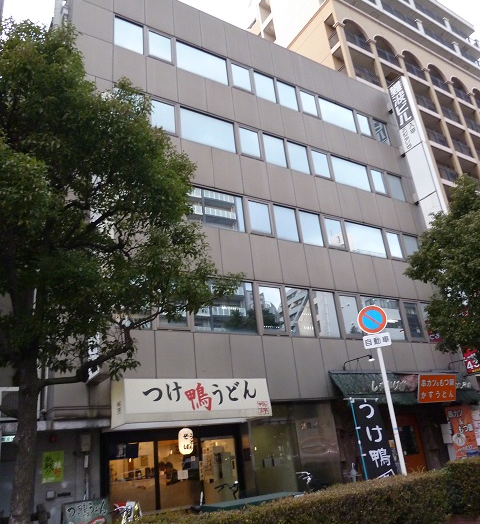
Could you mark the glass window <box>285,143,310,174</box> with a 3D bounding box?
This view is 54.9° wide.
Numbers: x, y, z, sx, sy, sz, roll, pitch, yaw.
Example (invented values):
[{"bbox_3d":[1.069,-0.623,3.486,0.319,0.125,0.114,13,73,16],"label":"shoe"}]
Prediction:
[{"bbox_3d":[2.595,-4.552,20.192,1.100,1.455,0.100,8,-26,-31],"label":"glass window"}]

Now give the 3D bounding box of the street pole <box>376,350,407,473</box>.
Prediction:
[{"bbox_3d":[2.900,3.140,8.594,0.080,3.176,0.080,8,-27,-31],"label":"street pole"}]

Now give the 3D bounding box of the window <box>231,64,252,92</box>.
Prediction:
[{"bbox_3d":[0.051,-7.682,19.376,0.899,1.264,0.120,8,-27,-31],"label":"window"}]

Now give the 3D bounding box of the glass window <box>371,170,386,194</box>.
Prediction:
[{"bbox_3d":[6.551,-3.753,21.864,0.748,1.173,0.120,8,-27,-31],"label":"glass window"}]

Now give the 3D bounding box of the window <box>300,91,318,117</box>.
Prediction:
[{"bbox_3d":[3.191,-7.245,21.295,0.910,1.223,0.120,8,-27,-31],"label":"window"}]

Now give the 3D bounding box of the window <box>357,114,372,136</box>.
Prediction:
[{"bbox_3d":[6.240,-6.785,23.044,0.787,1.214,0.120,8,-27,-31],"label":"window"}]

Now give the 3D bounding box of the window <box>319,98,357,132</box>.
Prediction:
[{"bbox_3d":[4.909,-7.301,23.063,2.308,1.468,0.100,8,-26,-31],"label":"window"}]

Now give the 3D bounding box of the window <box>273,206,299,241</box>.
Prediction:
[{"bbox_3d":[1.852,-1.497,18.227,1.090,1.488,0.100,8,-26,-31],"label":"window"}]

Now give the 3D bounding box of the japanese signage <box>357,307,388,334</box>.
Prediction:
[{"bbox_3d":[2.806,1.222,9.810,0.600,0.600,0.030,-14,-23,18],"label":"japanese signage"}]

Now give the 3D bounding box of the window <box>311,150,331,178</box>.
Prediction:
[{"bbox_3d":[3.672,-4.381,20.831,0.932,1.314,0.100,8,-26,-31],"label":"window"}]

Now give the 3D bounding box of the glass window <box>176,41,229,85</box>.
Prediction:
[{"bbox_3d":[-1.524,-8.233,19.195,2.393,1.478,0.100,8,-26,-31],"label":"glass window"}]

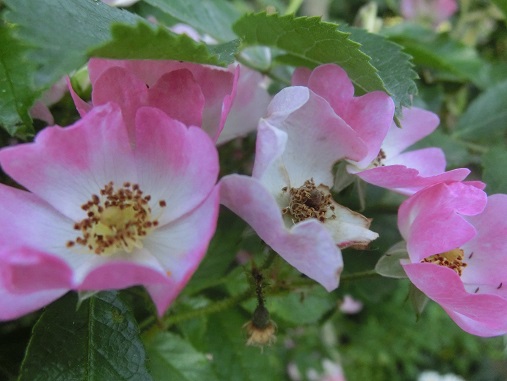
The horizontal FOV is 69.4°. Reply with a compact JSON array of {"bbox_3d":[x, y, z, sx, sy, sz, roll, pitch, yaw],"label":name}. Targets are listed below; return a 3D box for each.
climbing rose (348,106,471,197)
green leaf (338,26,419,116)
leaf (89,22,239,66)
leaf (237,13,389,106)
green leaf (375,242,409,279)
[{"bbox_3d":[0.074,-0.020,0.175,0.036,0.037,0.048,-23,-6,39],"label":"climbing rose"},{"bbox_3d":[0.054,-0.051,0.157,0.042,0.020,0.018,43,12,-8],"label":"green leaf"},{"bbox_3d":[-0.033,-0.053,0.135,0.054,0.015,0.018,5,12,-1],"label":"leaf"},{"bbox_3d":[0.024,-0.052,0.147,0.063,0.023,0.018,17,12,-3],"label":"leaf"},{"bbox_3d":[0.063,0.032,0.165,0.015,0.015,0.008,3,12,16],"label":"green leaf"}]

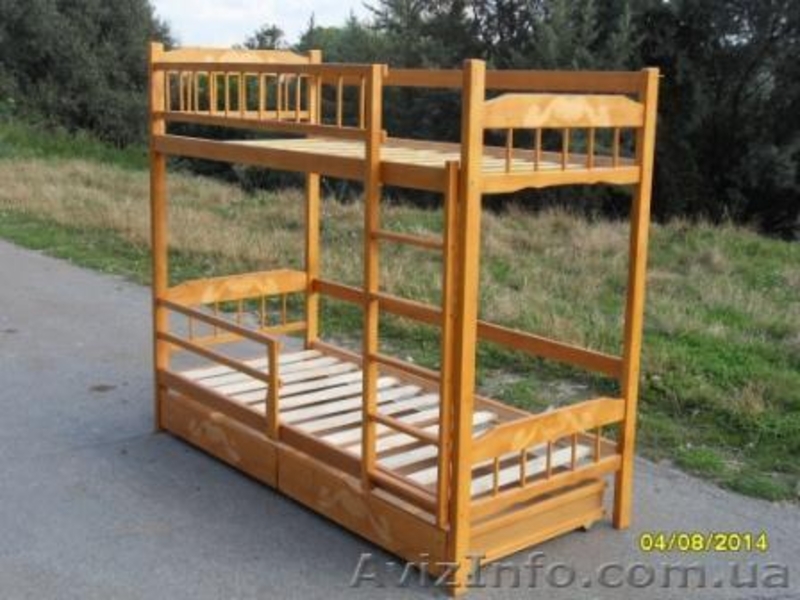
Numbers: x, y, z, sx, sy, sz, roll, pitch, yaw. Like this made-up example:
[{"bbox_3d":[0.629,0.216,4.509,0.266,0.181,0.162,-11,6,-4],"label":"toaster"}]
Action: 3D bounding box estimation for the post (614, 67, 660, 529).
[{"bbox_3d":[0.860,0.031,3.620,0.060,1.720,0.045,-10,17,-40],"label":"post"}]

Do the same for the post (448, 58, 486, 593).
[{"bbox_3d":[0.201,0.132,3.046,0.055,1.680,0.040,-10,17,-40],"label":"post"}]

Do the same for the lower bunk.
[{"bbox_3d":[-0.126,0.399,4.080,0.894,0.650,1.956,-10,17,-40],"label":"lower bunk"}]

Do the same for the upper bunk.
[{"bbox_3d":[-0.100,-0.742,3.900,0.910,0.420,2.000,-10,18,-40],"label":"upper bunk"}]

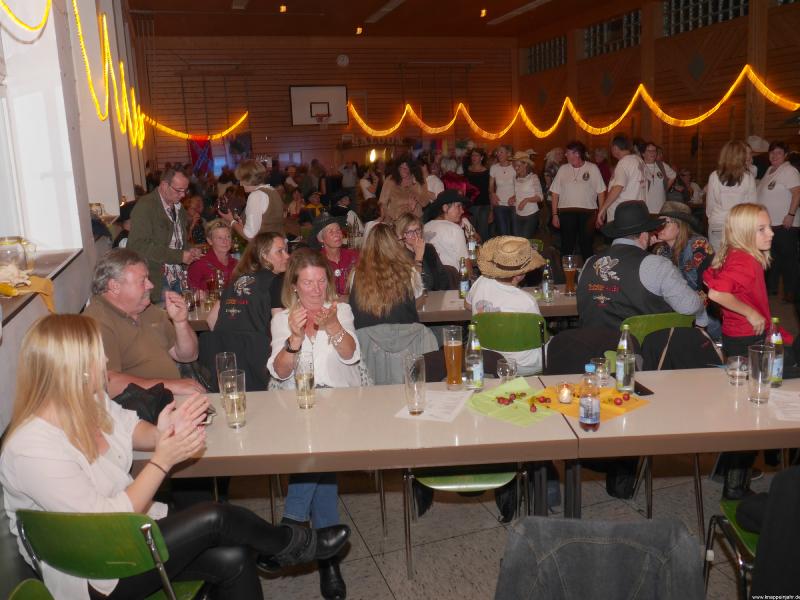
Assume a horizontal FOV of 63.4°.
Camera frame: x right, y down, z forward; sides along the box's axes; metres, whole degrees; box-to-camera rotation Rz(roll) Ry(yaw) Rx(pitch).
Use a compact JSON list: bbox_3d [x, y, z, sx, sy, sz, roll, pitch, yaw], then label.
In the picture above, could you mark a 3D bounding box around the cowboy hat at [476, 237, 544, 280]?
[{"bbox_3d":[0.587,-0.228,3.470,0.340,0.160,0.380,11,24,33],"label":"cowboy hat"}]

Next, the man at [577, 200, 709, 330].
[{"bbox_3d":[1.307,0.097,3.700,0.660,1.360,0.850,4,14,29],"label":"man"}]

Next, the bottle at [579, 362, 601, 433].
[{"bbox_3d":[0.612,0.315,2.090,0.068,0.222,0.068,-3,11,0],"label":"bottle"}]

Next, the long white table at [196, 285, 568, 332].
[{"bbox_3d":[-0.048,0.396,4.220,2.500,0.730,0.650,-3,11,0],"label":"long white table"}]

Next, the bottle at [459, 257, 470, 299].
[{"bbox_3d":[0.408,-0.144,4.133,0.068,0.256,0.068,-3,12,0],"label":"bottle"}]

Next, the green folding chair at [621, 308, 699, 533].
[{"bbox_3d":[1.367,0.449,3.450,0.450,0.800,0.520,-4,11,-6],"label":"green folding chair"}]

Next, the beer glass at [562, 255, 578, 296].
[{"bbox_3d":[1.095,-0.162,4.150,0.083,0.247,0.083,-3,11,0],"label":"beer glass"}]

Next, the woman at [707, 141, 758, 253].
[{"bbox_3d":[2.797,-0.517,5.518,0.460,1.630,0.330,2,13,21],"label":"woman"}]

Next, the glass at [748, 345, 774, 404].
[{"bbox_3d":[1.246,0.256,2.235,0.085,0.205,0.085,-3,11,0],"label":"glass"}]

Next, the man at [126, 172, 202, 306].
[{"bbox_3d":[-1.520,-0.036,4.342,0.460,1.660,0.500,3,13,27],"label":"man"}]

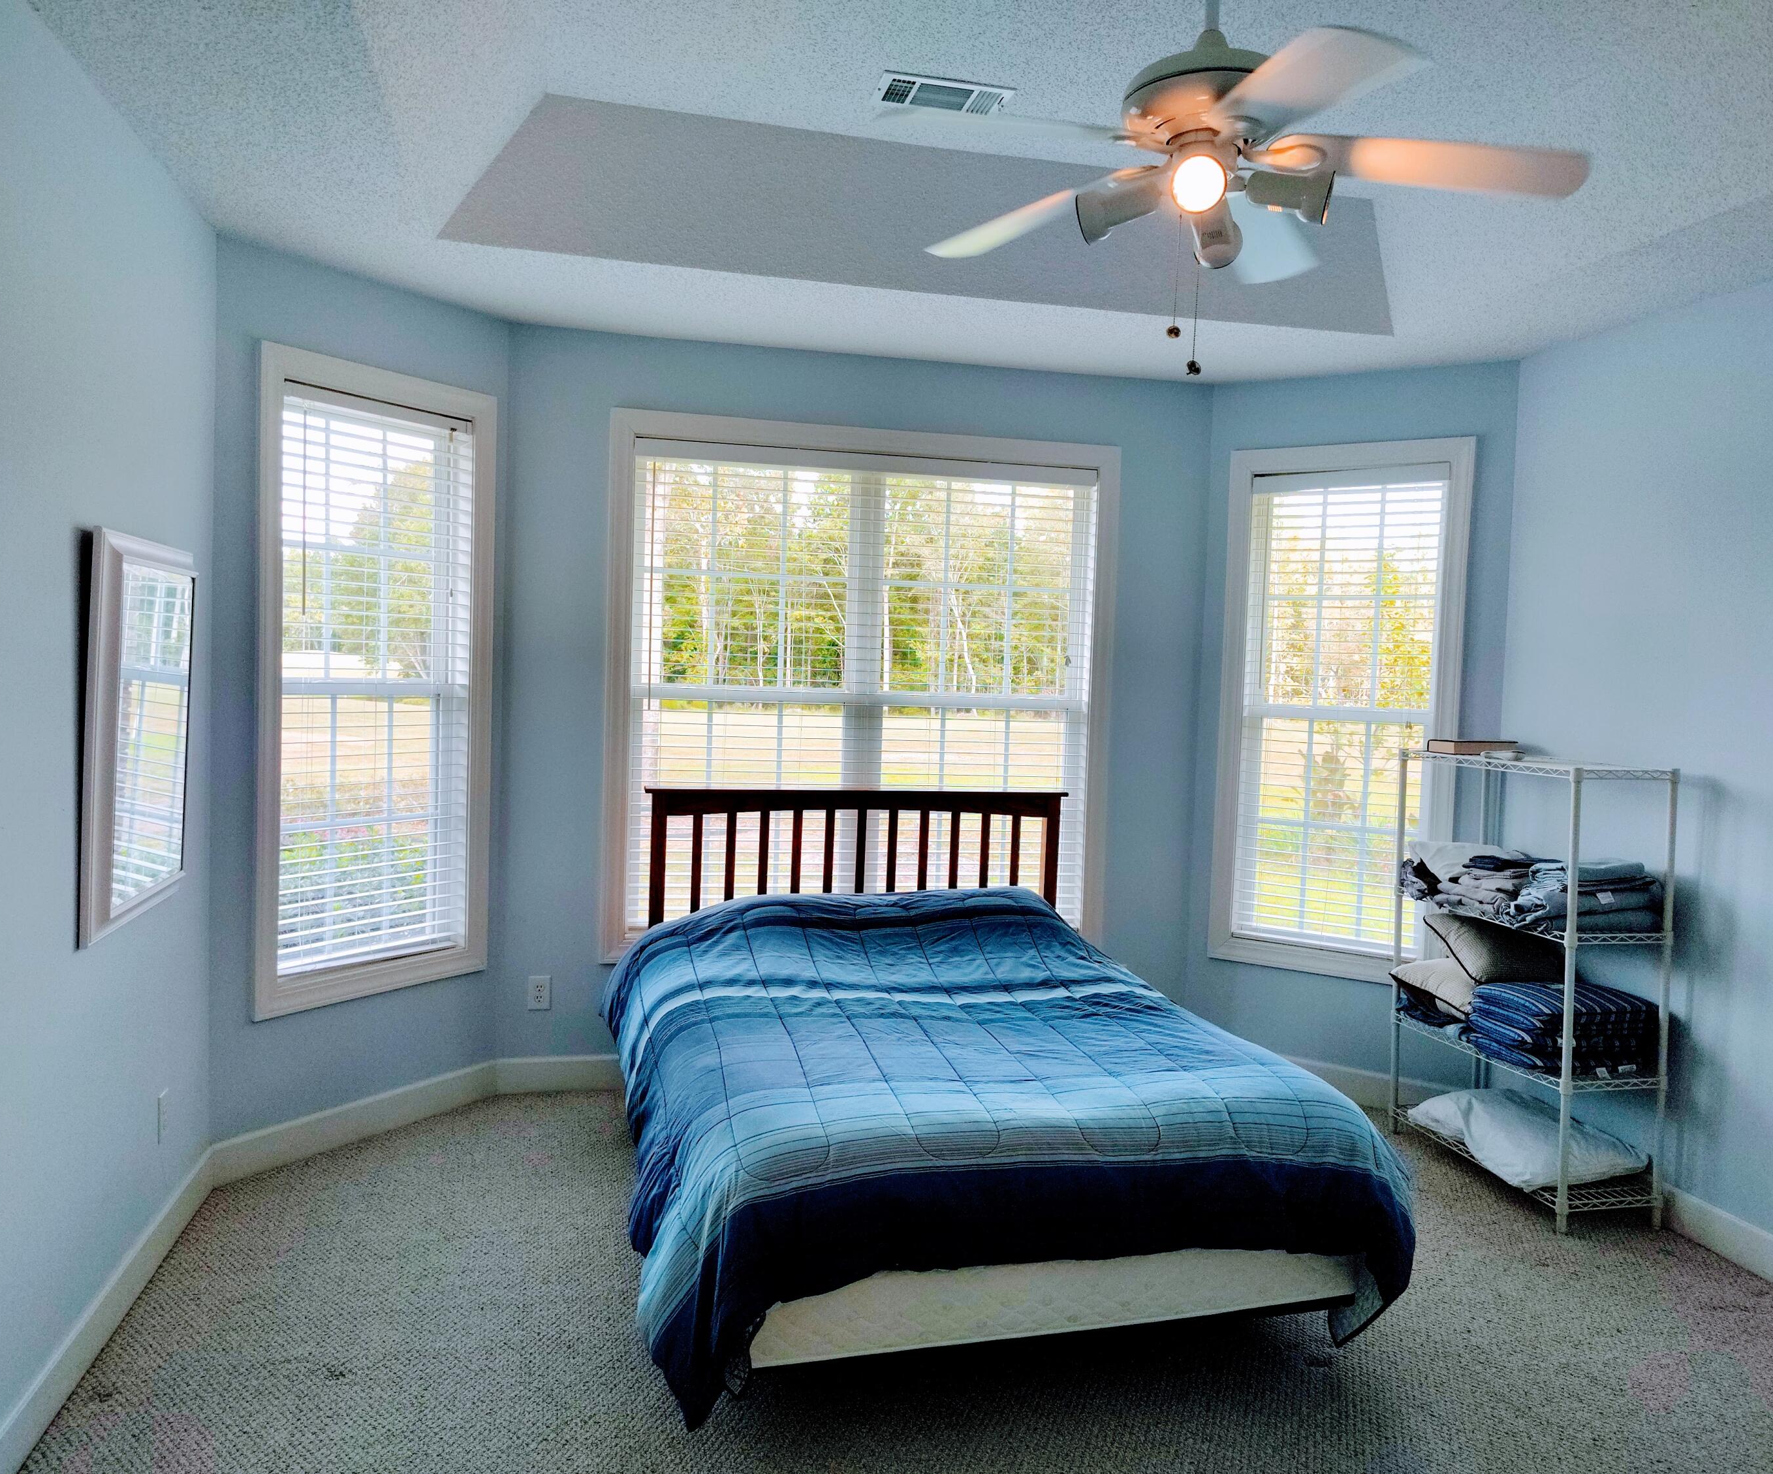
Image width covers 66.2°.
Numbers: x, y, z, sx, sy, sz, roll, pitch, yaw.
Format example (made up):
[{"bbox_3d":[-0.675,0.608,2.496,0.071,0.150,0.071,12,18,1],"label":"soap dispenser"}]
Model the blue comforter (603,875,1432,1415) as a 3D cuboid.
[{"bbox_3d":[0.124,0.916,3.692,1.690,0.760,1.980,1,3,-15],"label":"blue comforter"}]

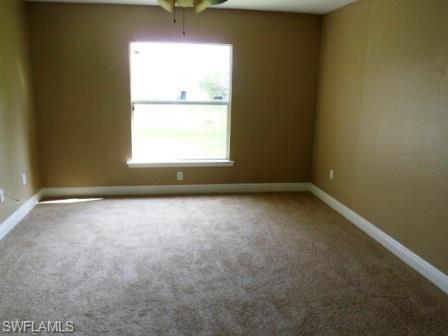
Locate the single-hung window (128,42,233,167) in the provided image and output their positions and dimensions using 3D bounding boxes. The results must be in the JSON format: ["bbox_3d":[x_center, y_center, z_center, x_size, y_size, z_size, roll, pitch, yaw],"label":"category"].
[{"bbox_3d":[-0.574,-0.815,4.708,1.430,1.640,0.130,-1,13,-8],"label":"single-hung window"}]

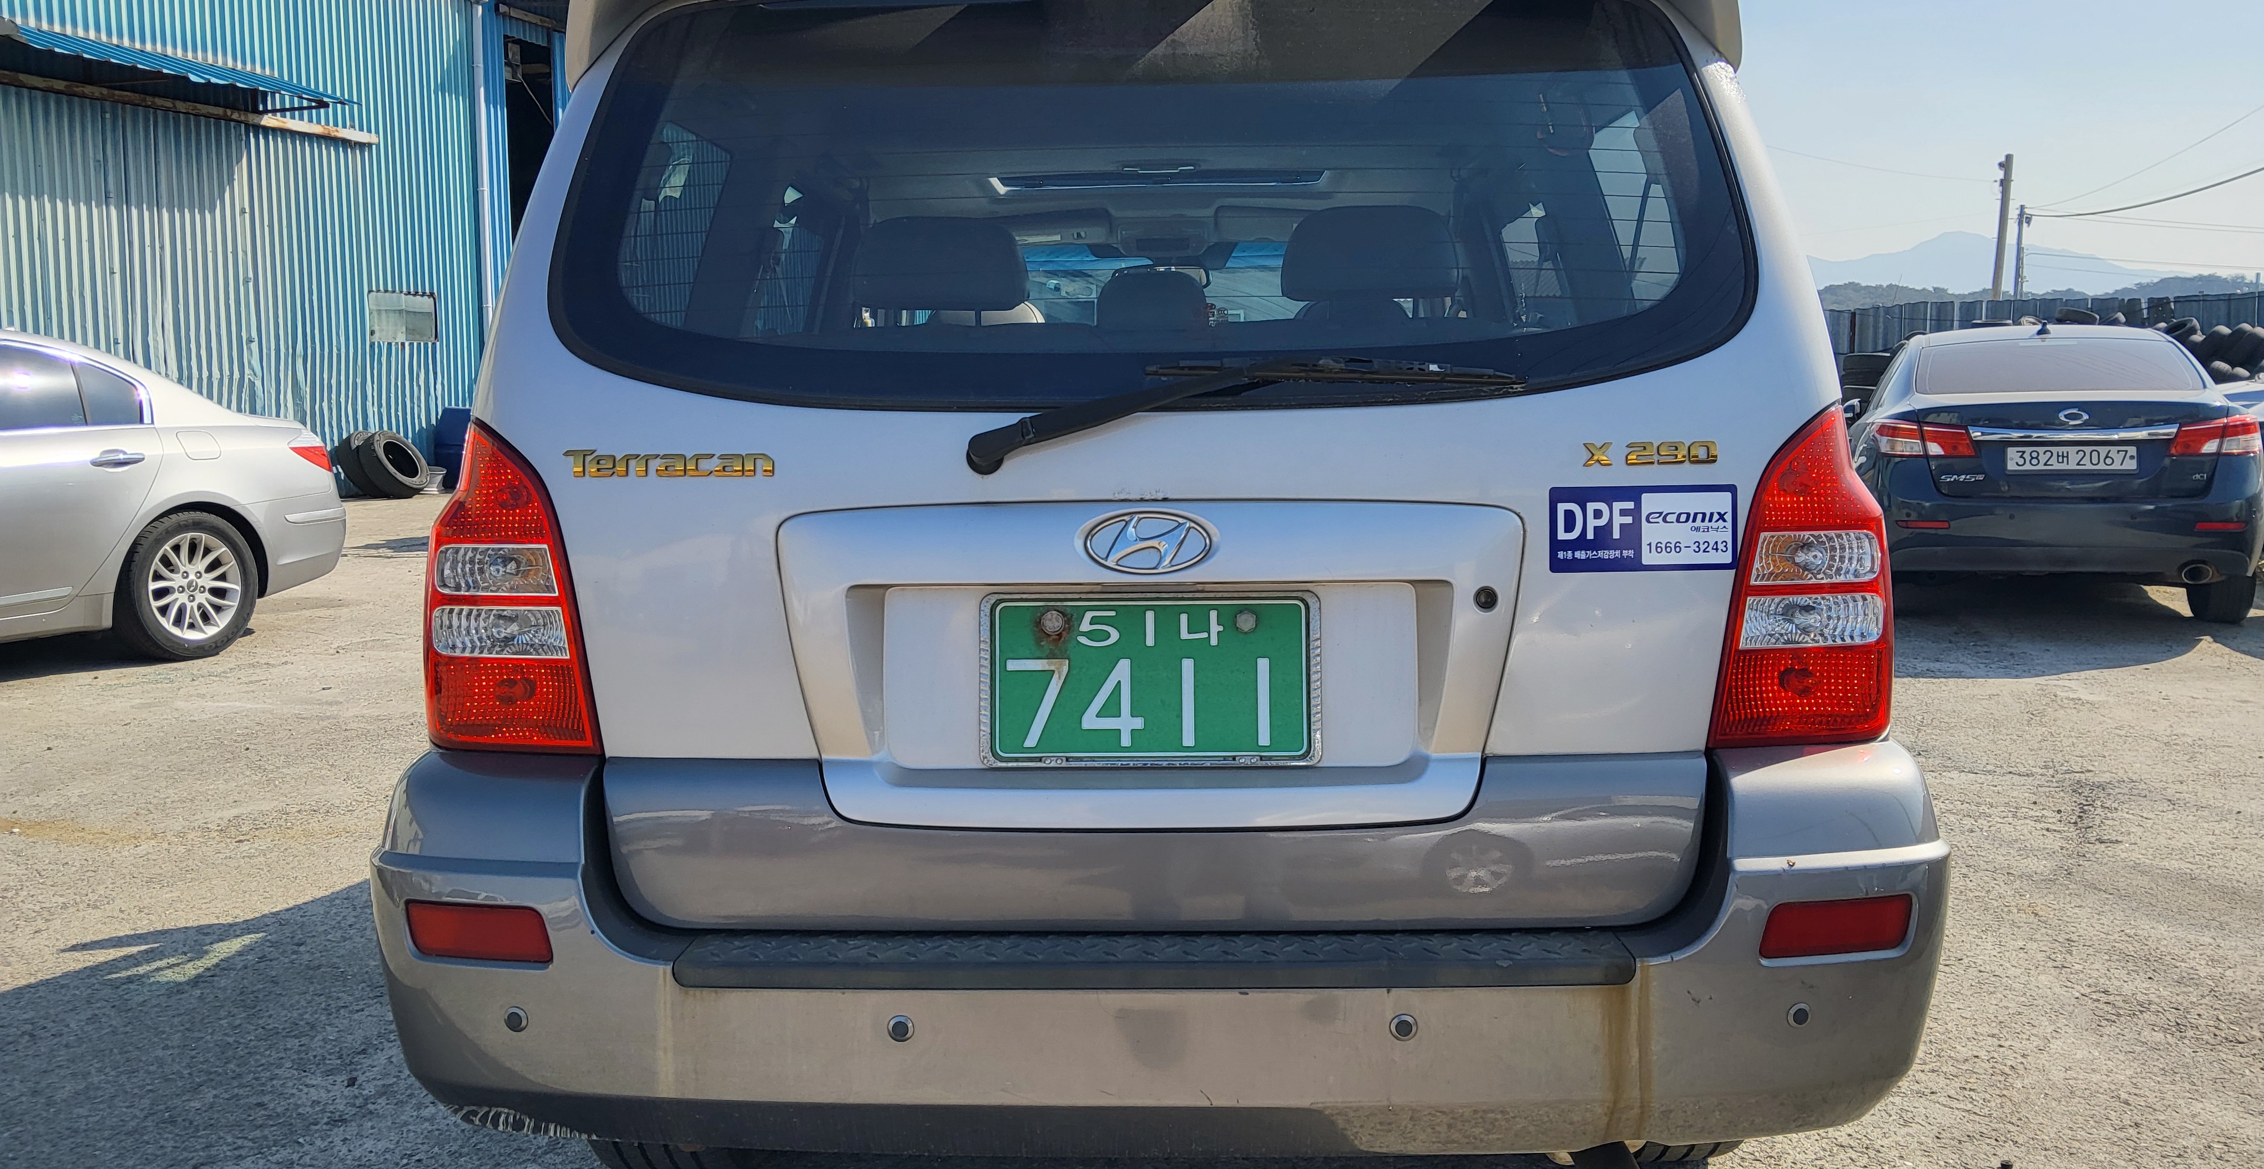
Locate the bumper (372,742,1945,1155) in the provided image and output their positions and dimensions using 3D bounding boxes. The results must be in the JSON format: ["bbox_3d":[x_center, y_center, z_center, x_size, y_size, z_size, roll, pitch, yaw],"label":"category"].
[{"bbox_3d":[0.019,0.365,1.891,1.770,0.370,0.450,0,7,2],"label":"bumper"}]

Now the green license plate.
[{"bbox_3d":[0.019,0.099,1.762,0.335,0.170,0.015,0,7,2],"label":"green license plate"}]

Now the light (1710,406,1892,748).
[{"bbox_3d":[0.718,-0.015,1.835,0.224,0.352,0.170,0,7,2],"label":"light"}]

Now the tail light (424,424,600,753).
[{"bbox_3d":[-0.681,-0.003,1.877,0.226,0.352,0.170,0,7,2],"label":"tail light"}]

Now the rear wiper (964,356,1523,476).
[{"bbox_3d":[0.112,-0.168,1.710,0.570,0.120,0.065,0,-7,2],"label":"rear wiper"}]

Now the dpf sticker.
[{"bbox_3d":[0.522,-0.057,1.737,0.197,0.091,0.004,-1,4,-4],"label":"dpf sticker"}]

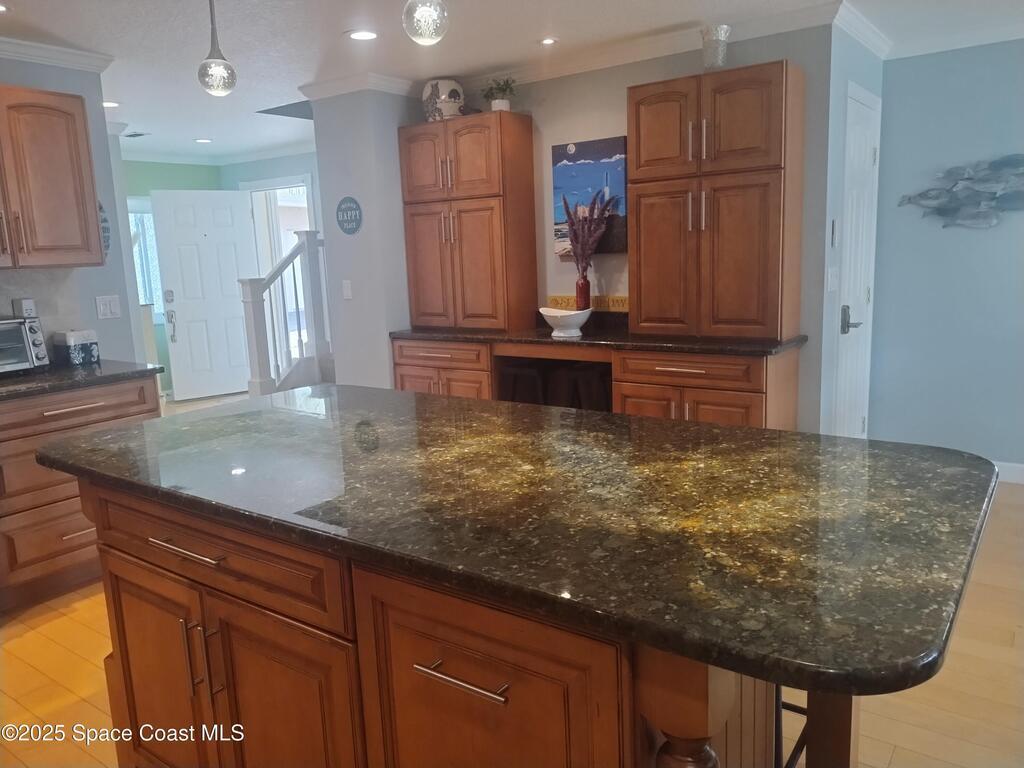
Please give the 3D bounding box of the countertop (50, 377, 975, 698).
[{"bbox_3d":[-0.129,0.168,1.732,2.069,0.036,1.030,5,13,36],"label":"countertop"}]

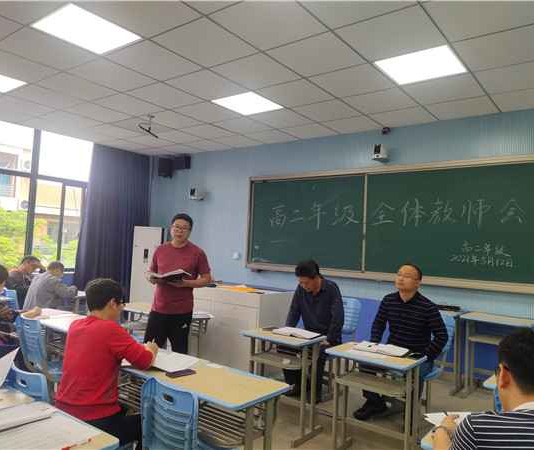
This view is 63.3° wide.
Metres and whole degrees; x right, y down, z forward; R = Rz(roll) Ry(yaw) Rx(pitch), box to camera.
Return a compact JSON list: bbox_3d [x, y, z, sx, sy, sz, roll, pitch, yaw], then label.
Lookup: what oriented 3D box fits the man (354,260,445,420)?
[{"bbox_3d":[1.126,0.931,3.517,0.600,1.240,0.640,0,-4,43],"label":"man"}]

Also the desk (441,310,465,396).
[{"bbox_3d":[1.636,1.228,4.371,0.610,0.740,0.440,1,-3,38],"label":"desk"}]

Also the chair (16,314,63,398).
[{"bbox_3d":[-1.561,1.137,3.284,0.420,0.860,0.520,1,-3,38],"label":"chair"}]

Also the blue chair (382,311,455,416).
[{"bbox_3d":[1.156,1.118,3.384,0.420,0.810,0.550,1,-4,41],"label":"blue chair"}]

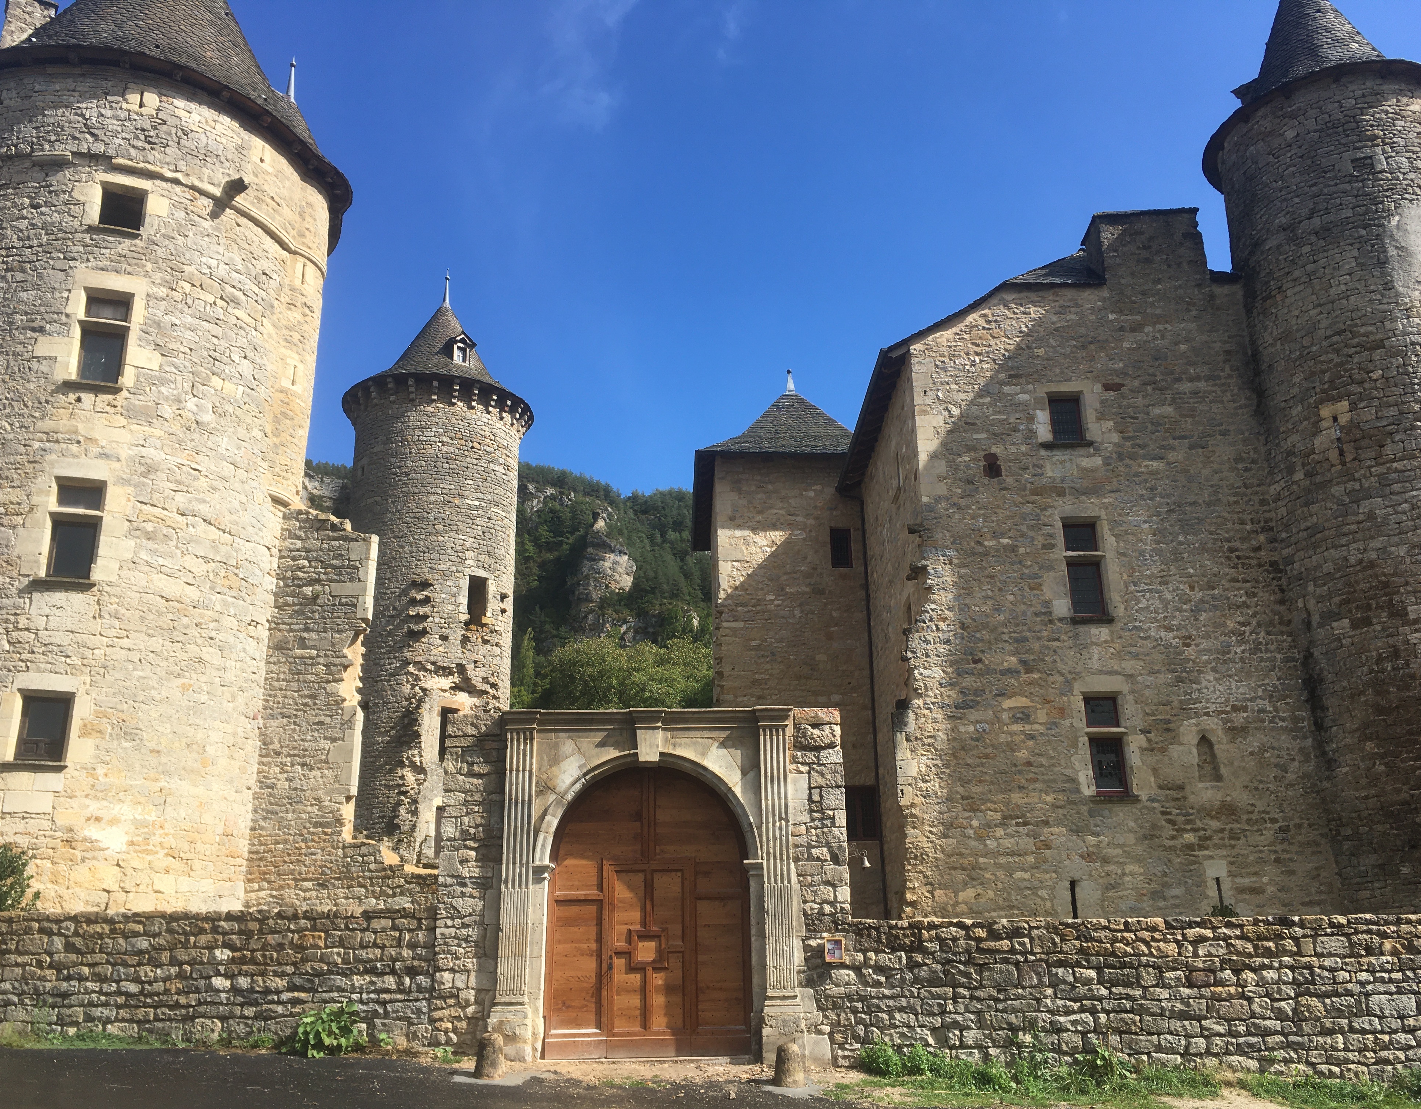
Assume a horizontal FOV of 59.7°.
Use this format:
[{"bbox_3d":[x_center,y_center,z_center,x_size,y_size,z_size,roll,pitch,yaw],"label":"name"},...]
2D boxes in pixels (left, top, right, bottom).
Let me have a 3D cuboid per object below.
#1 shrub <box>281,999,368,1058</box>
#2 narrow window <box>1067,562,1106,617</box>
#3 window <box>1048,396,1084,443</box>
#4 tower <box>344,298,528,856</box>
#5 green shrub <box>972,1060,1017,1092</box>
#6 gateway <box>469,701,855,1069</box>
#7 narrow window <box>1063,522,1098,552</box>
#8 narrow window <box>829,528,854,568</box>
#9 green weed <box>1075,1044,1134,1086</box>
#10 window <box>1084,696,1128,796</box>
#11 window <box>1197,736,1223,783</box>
[{"bbox_3d":[-4.953,6.100,15.903,1.052,0.659,0.750,-1,-19,0],"label":"shrub"},{"bbox_3d":[7.823,0.717,25.772,0.768,1.183,0.250,-1,-19,0],"label":"narrow window"},{"bbox_3d":[7.770,-2.943,27.054,0.730,1.110,0.250,-1,-19,0],"label":"window"},{"bbox_3d":[-8.634,1.817,37.553,6.024,22.842,6.024,-1,-19,0],"label":"tower"},{"bbox_3d":[3.471,6.363,15.130,0.533,0.359,0.500,-1,-19,0],"label":"green shrub"},{"bbox_3d":[-0.690,4.530,17.330,5.134,4.702,0.900,0,-19,-1],"label":"gateway"},{"bbox_3d":[7.833,-0.355,26.147,0.694,0.674,0.220,-1,-19,0],"label":"narrow window"},{"bbox_3d":[3.577,-0.177,33.949,0.601,1.209,0.250,0,-19,-4],"label":"narrow window"},{"bbox_3d":[4.814,6.255,15.161,0.712,0.447,0.550,-1,-19,0],"label":"green weed"},{"bbox_3d":[7.897,3.798,24.693,0.758,1.987,0.250,-1,-19,0],"label":"window"},{"bbox_3d":[9.895,4.056,24.592,0.503,0.940,0.250,-1,-19,0],"label":"window"}]

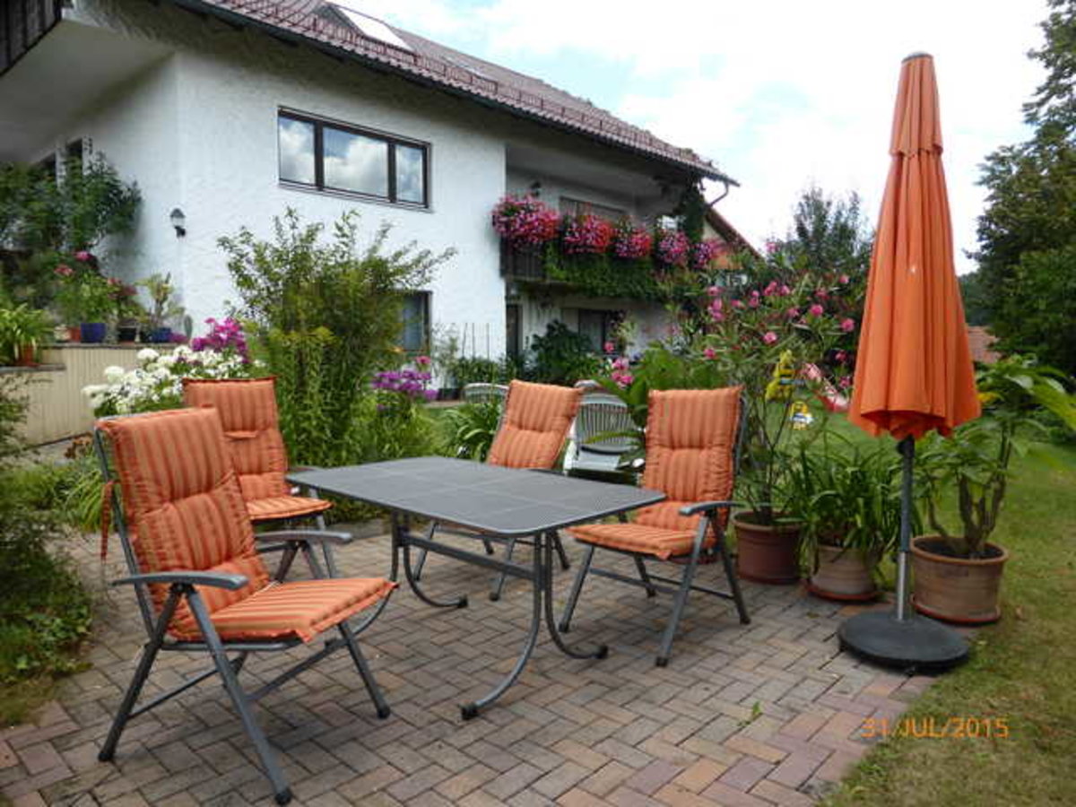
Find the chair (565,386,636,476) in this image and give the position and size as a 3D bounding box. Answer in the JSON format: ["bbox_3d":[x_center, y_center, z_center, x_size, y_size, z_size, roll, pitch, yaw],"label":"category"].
[{"bbox_3d":[0.530,0.385,6.084,0.600,1.050,0.640,0,3,5],"label":"chair"}]

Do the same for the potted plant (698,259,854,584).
[{"bbox_3d":[1.395,0.091,4.373,0.840,1.840,0.820,1,4,18],"label":"potted plant"}]

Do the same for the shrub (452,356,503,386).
[{"bbox_3d":[-1.079,-0.394,13.300,0.880,0.650,0.750,0,3,-5],"label":"shrub"}]

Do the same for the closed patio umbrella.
[{"bbox_3d":[1.621,-0.203,3.254,0.520,2.560,0.520,2,4,26],"label":"closed patio umbrella"}]

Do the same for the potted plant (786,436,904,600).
[{"bbox_3d":[1.693,0.607,4.113,0.600,0.840,0.580,1,4,23],"label":"potted plant"}]

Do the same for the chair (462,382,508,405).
[{"bbox_3d":[-0.466,0.357,6.633,0.580,1.040,0.600,0,3,-4],"label":"chair"}]

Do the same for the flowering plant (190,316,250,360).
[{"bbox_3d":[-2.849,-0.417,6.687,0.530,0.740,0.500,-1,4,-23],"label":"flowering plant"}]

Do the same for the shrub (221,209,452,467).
[{"bbox_3d":[-1.857,-0.489,6.883,2.050,2.500,1.750,-1,4,-15],"label":"shrub"}]

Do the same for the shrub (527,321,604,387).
[{"bbox_3d":[0.512,-0.810,13.977,1.400,1.400,1.300,0,3,2],"label":"shrub"}]

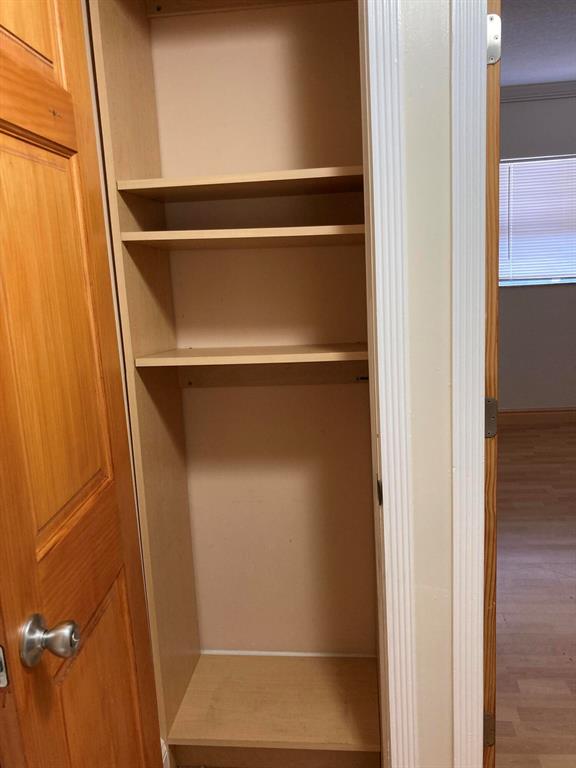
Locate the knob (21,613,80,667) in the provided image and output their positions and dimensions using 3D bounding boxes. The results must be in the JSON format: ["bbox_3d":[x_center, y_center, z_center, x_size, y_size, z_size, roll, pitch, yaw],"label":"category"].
[{"bbox_3d":[-0.324,0.356,0.863,0.061,0.069,0.069,-3,11,3],"label":"knob"}]

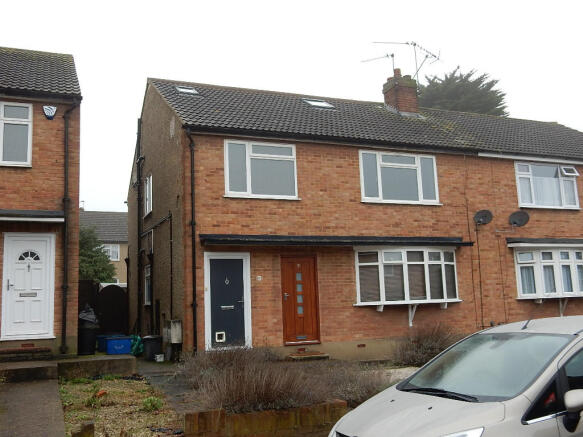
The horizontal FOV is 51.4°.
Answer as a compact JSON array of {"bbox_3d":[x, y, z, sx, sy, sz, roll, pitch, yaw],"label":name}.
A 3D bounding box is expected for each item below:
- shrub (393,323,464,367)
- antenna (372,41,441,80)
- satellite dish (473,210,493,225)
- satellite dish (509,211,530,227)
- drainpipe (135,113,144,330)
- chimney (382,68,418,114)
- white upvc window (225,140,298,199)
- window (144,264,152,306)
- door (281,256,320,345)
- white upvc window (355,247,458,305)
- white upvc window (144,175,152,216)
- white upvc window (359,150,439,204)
[{"bbox_3d":[3.281,3.006,14.499,1.720,0.950,0.950,1,-9,-23],"label":"shrub"},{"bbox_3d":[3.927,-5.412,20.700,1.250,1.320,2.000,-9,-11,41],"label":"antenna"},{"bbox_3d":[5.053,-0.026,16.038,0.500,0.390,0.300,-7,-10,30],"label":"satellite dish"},{"bbox_3d":[6.162,0.005,16.383,0.570,0.480,0.320,-7,-9,29],"label":"satellite dish"},{"bbox_3d":[-4.559,0.291,18.204,0.120,6.850,0.120,1,-9,-23],"label":"drainpipe"},{"bbox_3d":[3.611,-4.188,20.186,0.900,1.620,0.880,1,-9,-24],"label":"chimney"},{"bbox_3d":[-0.674,-1.105,14.019,1.800,1.310,0.120,1,-9,-24],"label":"white upvc window"},{"bbox_3d":[-3.886,1.842,16.672,0.120,1.100,1.150,1,-9,-24],"label":"window"},{"bbox_3d":[0.205,1.883,13.990,0.910,2.020,0.100,1,-9,-23],"label":"door"},{"bbox_3d":[2.997,1.425,15.015,3.050,1.330,0.440,1,-9,-24],"label":"white upvc window"},{"bbox_3d":[-3.964,-0.628,16.979,0.120,1.060,1.200,1,-9,-24],"label":"white upvc window"},{"bbox_3d":[2.790,-1.024,15.535,2.310,1.310,0.100,1,-9,-23],"label":"white upvc window"}]

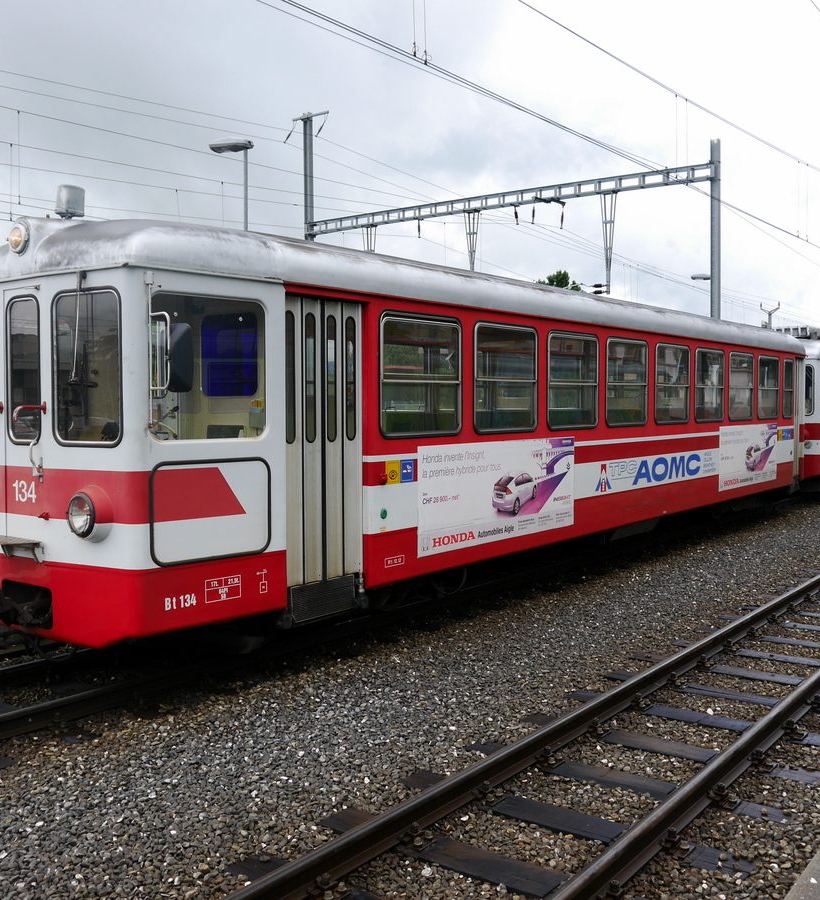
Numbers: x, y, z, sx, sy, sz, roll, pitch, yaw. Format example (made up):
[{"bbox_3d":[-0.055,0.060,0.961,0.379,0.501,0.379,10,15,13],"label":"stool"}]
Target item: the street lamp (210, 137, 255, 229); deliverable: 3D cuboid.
[{"bbox_3d":[-2.951,-2.132,16.144,0.900,5.822,0.300,1,3,30],"label":"street lamp"}]

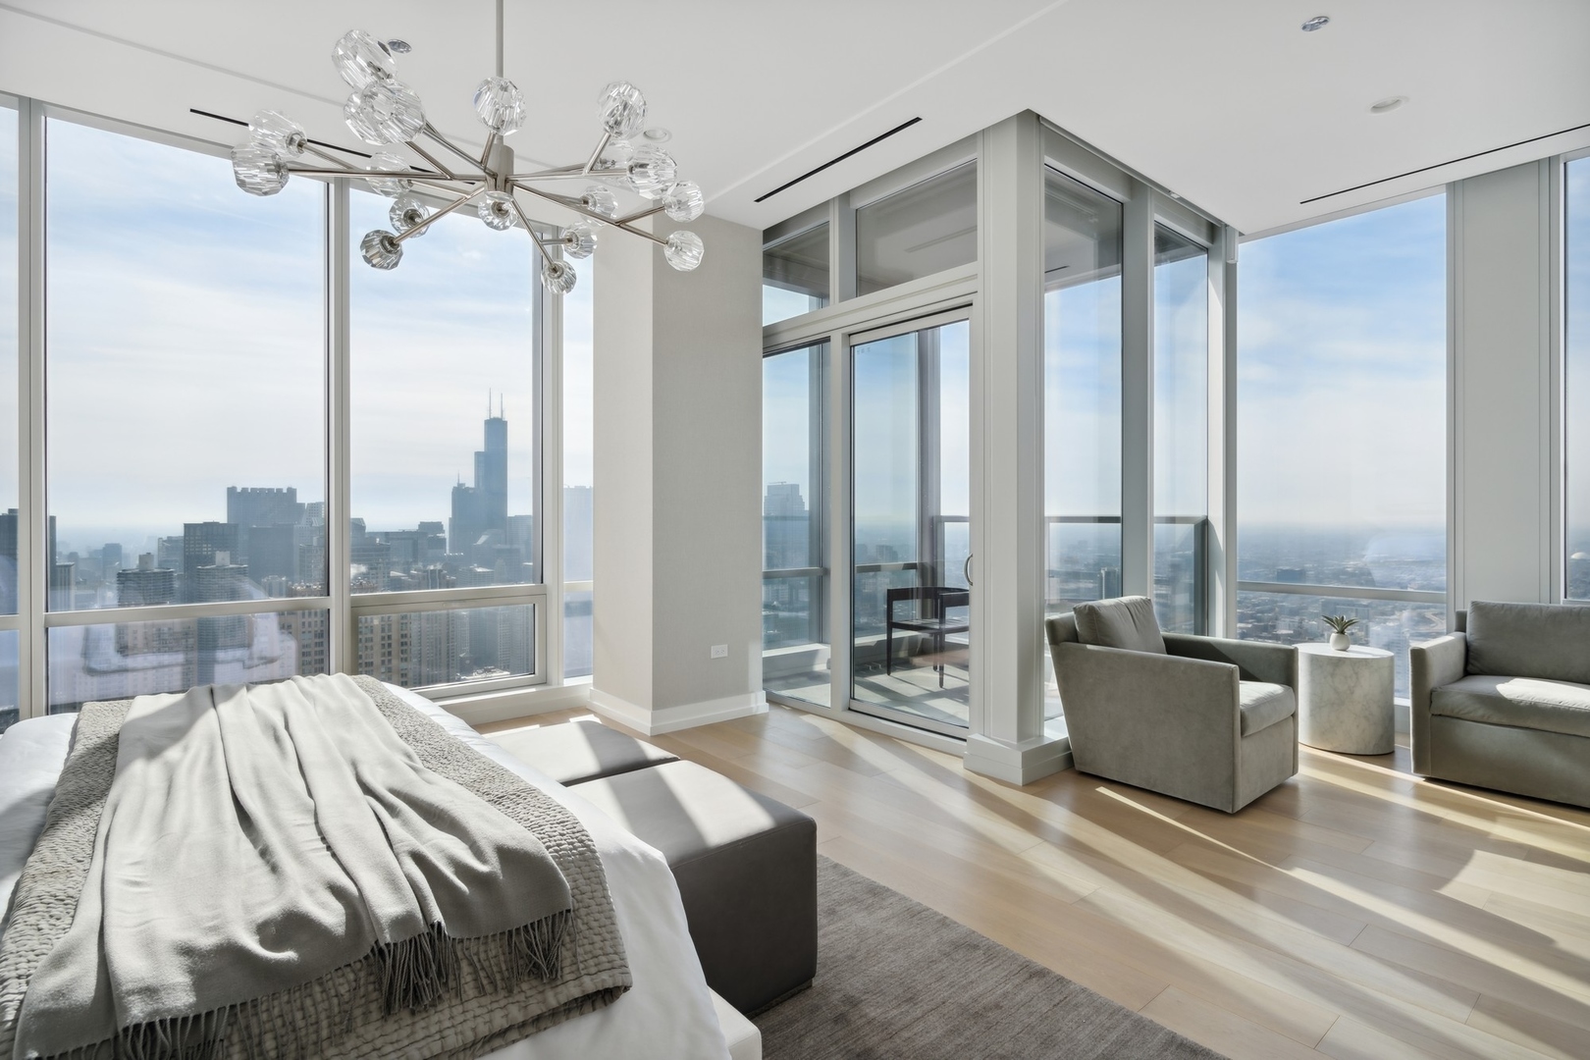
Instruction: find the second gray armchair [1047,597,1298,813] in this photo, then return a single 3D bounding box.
[{"bbox_3d":[1.859,0.782,3.728,0.745,0.820,0.865,-1,1,-39],"label":"second gray armchair"}]

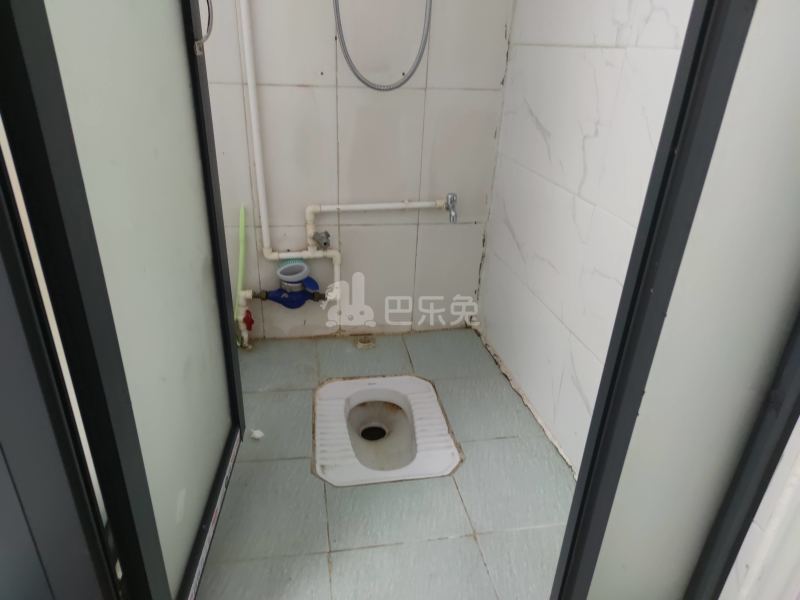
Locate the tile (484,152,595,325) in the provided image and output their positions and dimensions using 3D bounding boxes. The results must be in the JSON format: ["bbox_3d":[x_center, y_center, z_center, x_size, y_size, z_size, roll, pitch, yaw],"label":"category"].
[{"bbox_3d":[0.353,-0.194,1.500,0.010,0.298,0.605,-2,25,-10],"label":"tile"}]

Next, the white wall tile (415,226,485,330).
[{"bbox_3d":[0.164,-0.076,1.900,0.225,0.389,0.010,-2,26,-9],"label":"white wall tile"}]

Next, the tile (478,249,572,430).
[{"bbox_3d":[0.342,0.083,1.628,0.010,0.312,0.605,-2,25,-10],"label":"tile"}]

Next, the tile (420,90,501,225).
[{"bbox_3d":[0.182,-0.432,1.712,0.234,0.404,0.010,-2,25,-10],"label":"tile"}]

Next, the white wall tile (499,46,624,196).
[{"bbox_3d":[0.365,-0.465,1.375,0.010,0.299,0.605,-2,25,-10],"label":"white wall tile"}]

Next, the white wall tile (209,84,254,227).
[{"bbox_3d":[-0.553,-0.403,1.582,0.250,0.404,0.010,-2,25,-10],"label":"white wall tile"}]

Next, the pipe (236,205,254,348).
[{"bbox_3d":[-0.477,-0.061,1.690,0.050,0.467,0.050,-2,25,-10],"label":"pipe"}]

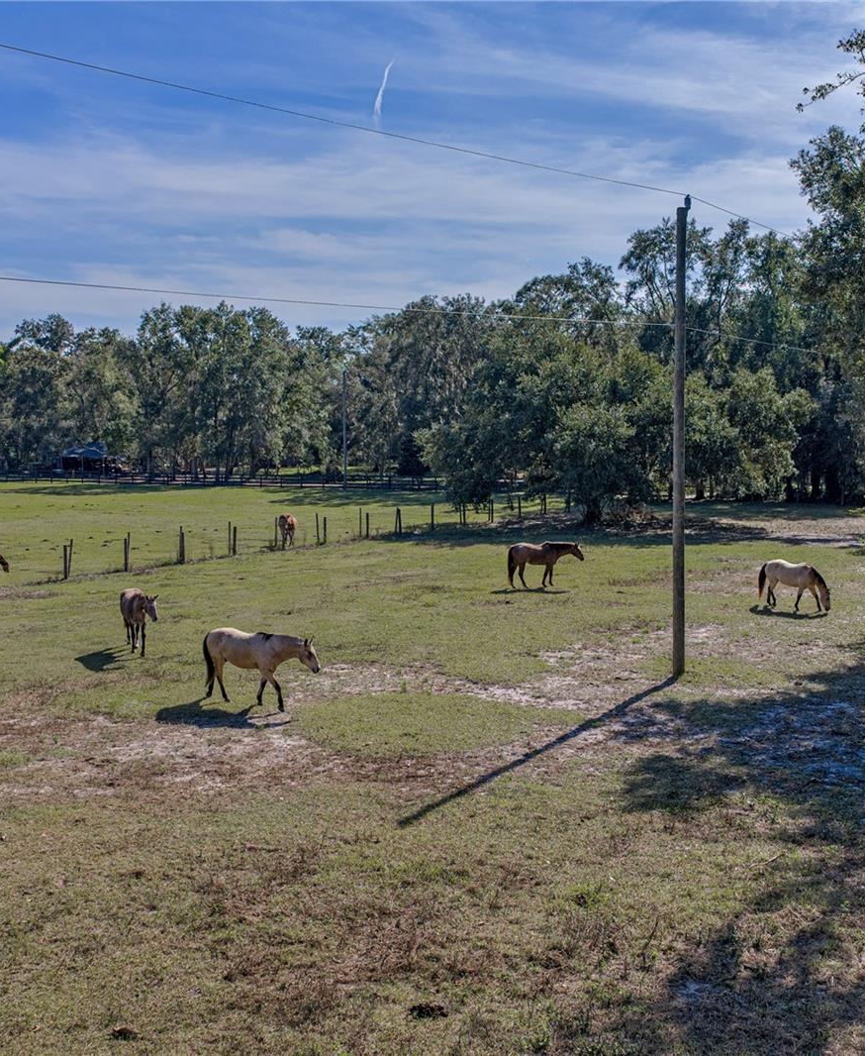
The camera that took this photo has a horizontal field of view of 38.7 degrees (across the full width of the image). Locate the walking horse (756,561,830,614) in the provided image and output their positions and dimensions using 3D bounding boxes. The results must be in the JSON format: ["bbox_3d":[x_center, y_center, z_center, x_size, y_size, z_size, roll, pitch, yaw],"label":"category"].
[{"bbox_3d":[11.019,1.750,37.545,2.200,1.450,0.600,3,6,38],"label":"walking horse"}]

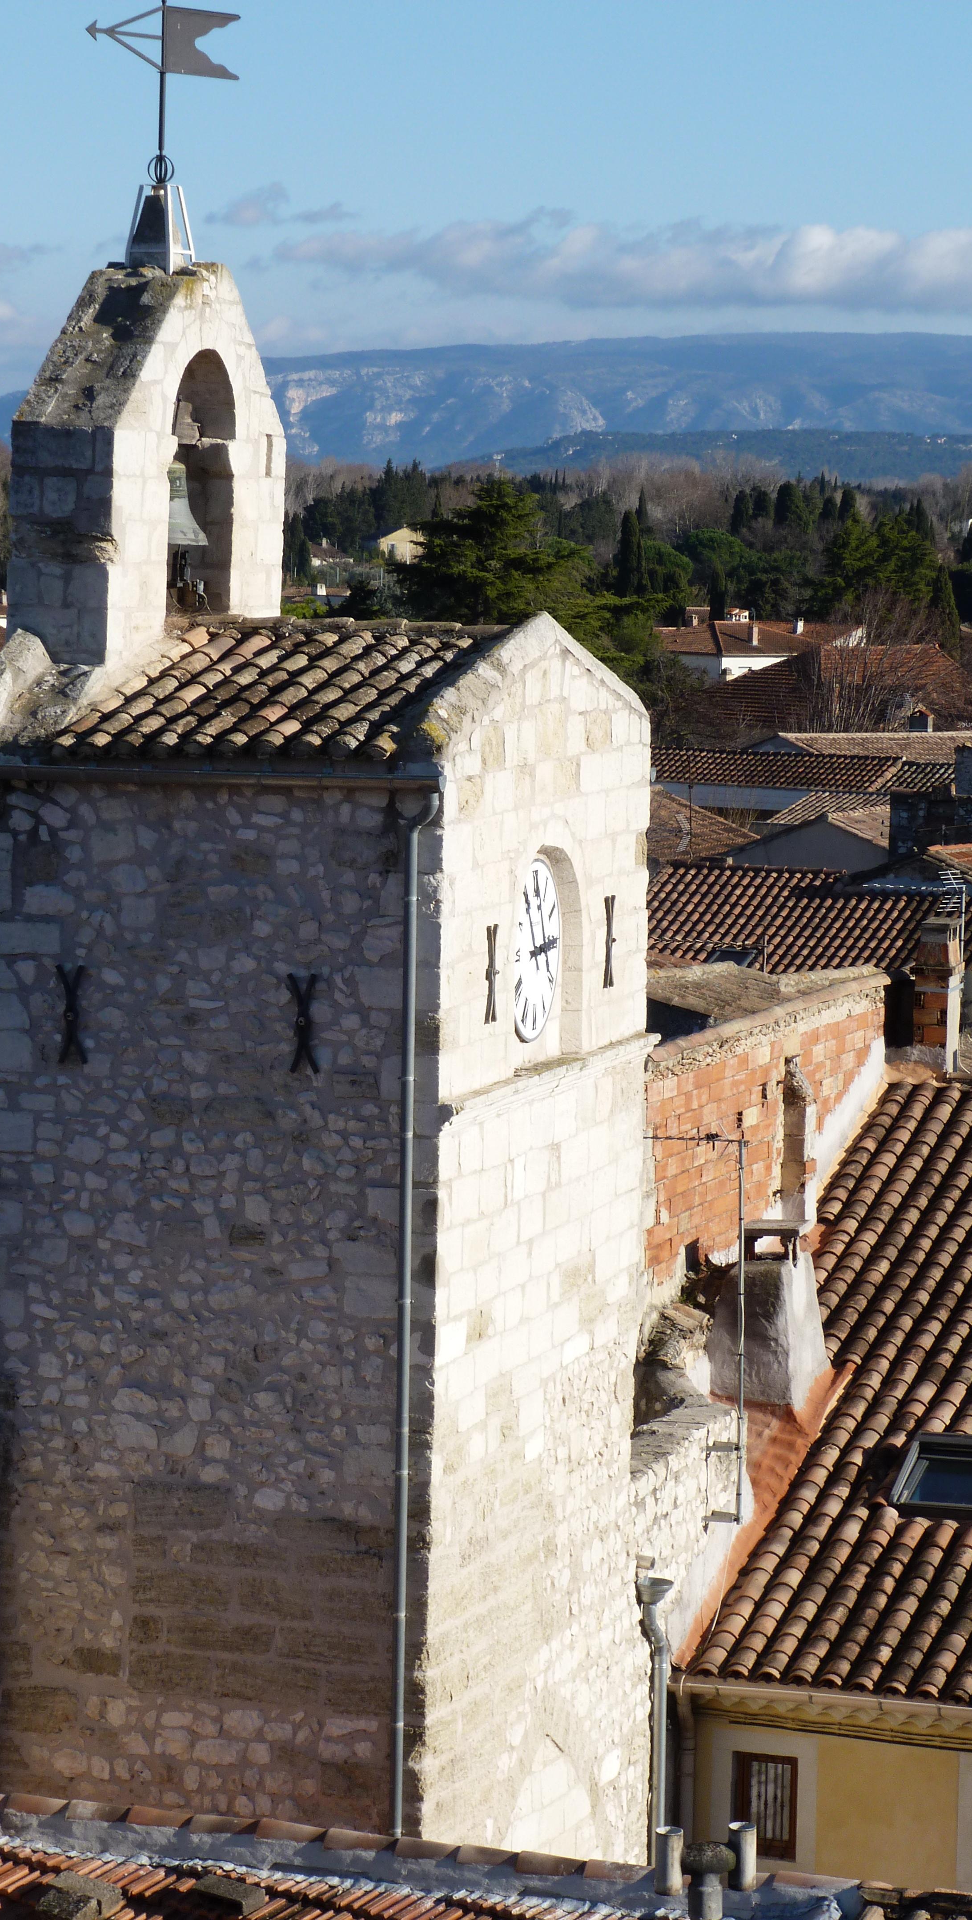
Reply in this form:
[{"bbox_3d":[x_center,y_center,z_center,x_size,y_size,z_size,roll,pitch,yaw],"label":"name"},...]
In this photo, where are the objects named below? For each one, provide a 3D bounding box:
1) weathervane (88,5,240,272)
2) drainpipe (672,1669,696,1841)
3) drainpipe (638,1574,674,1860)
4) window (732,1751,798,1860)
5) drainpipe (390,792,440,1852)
[{"bbox_3d":[-1.984,-5.062,37.200,0.420,1.660,1.400,4,6,36],"label":"weathervane"},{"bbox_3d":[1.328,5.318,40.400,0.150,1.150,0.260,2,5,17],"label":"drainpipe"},{"bbox_3d":[1.121,4.992,39.800,0.230,1.950,0.220,1,5,0],"label":"drainpipe"},{"bbox_3d":[1.869,5.672,40.500,0.460,0.700,0.120,2,5,17],"label":"window"},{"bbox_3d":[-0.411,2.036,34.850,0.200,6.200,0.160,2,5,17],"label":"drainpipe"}]

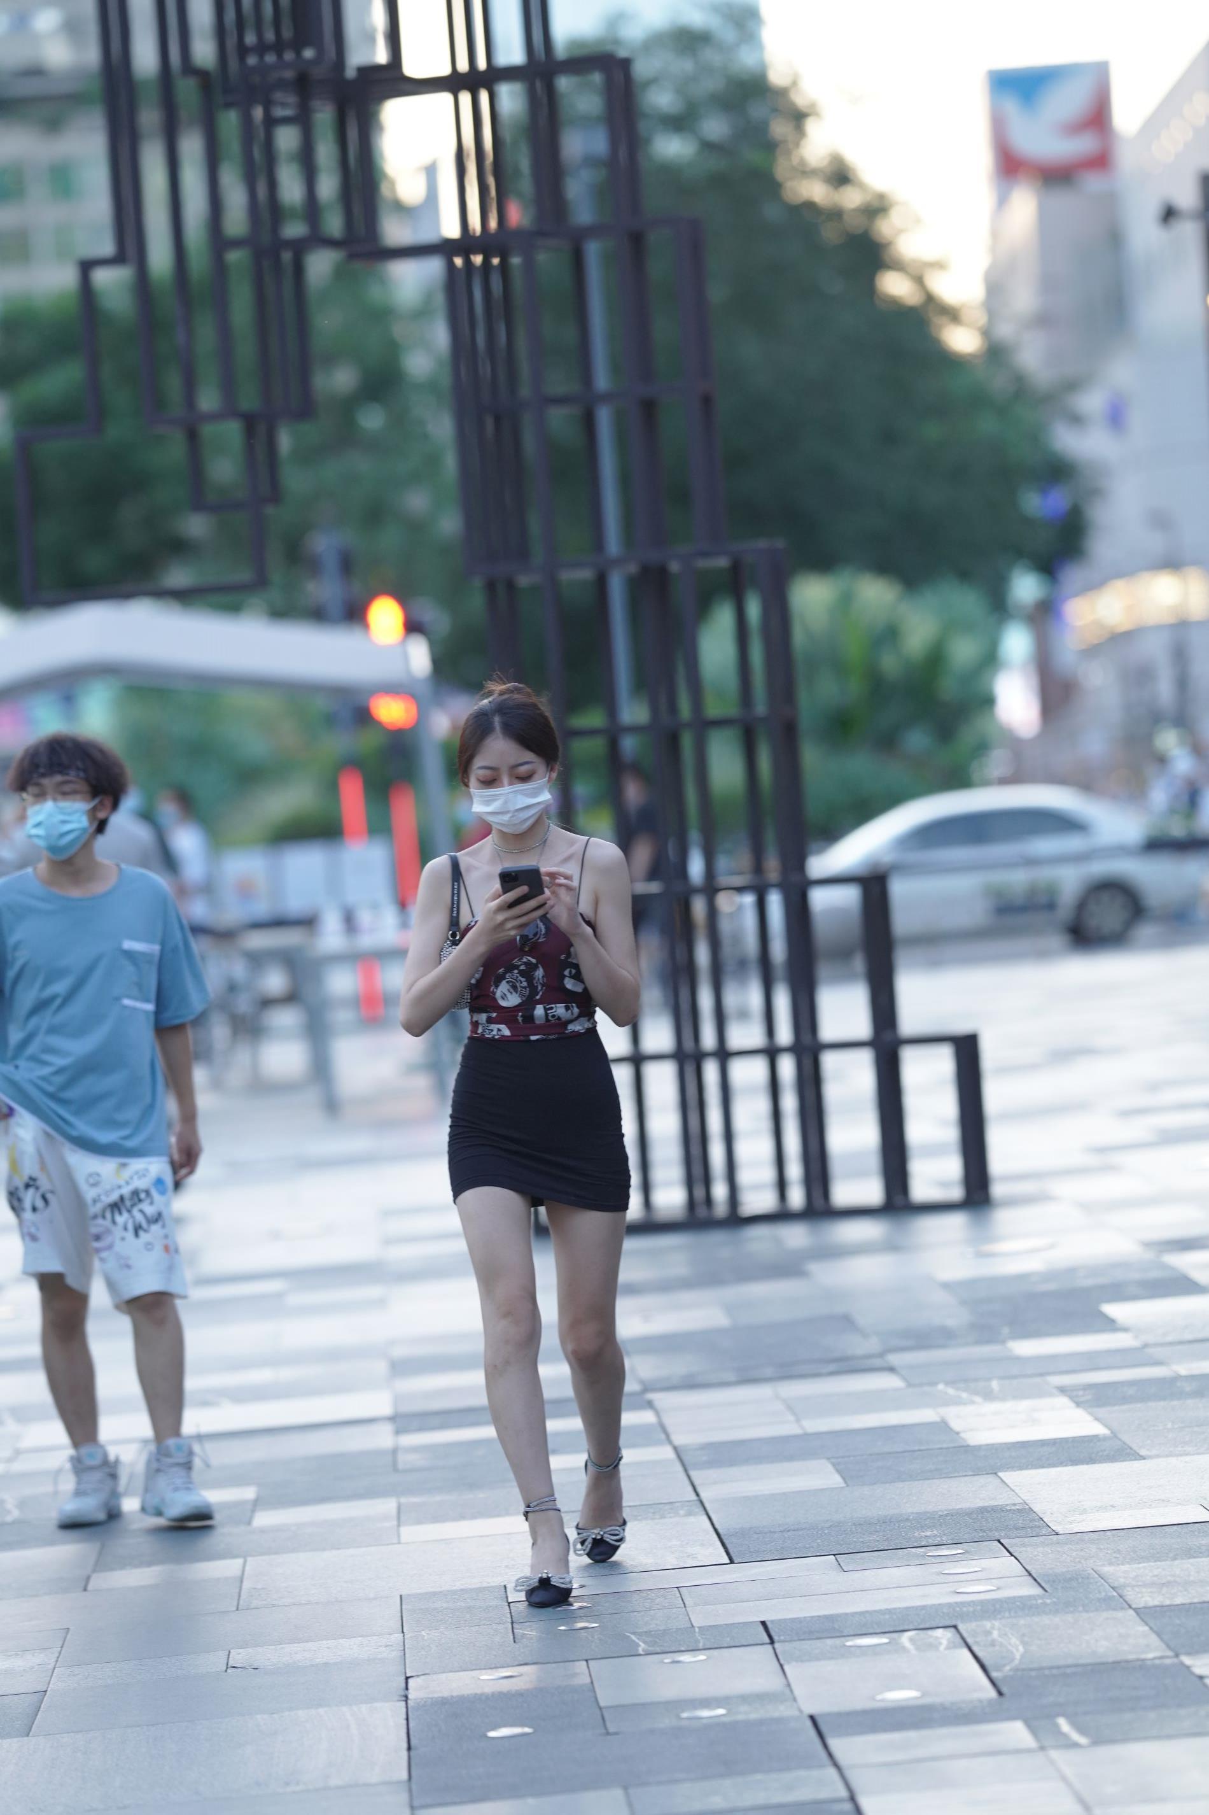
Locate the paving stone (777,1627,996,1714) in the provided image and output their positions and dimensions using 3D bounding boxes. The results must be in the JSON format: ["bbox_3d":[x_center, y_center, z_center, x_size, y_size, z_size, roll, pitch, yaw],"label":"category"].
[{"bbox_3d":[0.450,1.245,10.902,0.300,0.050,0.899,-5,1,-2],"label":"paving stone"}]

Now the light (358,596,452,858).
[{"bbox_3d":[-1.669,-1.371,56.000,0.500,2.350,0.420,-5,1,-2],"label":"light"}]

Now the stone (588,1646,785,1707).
[{"bbox_3d":[0.140,1.270,11.043,0.300,0.050,0.598,-5,1,-2],"label":"stone"}]

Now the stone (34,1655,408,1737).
[{"bbox_3d":[-0.632,1.335,11.318,0.606,0.050,0.598,-5,1,-2],"label":"stone"}]

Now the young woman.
[{"bbox_3d":[-0.132,0.414,12.557,0.433,1.658,0.660,-5,1,-1],"label":"young woman"}]

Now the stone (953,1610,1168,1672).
[{"bbox_3d":[0.749,1.216,11.063,0.300,0.050,0.598,-5,1,-2],"label":"stone"}]

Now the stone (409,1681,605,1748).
[{"bbox_3d":[-0.154,1.301,10.731,0.300,0.050,0.598,-5,1,-2],"label":"stone"}]

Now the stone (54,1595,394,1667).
[{"bbox_3d":[-0.664,1.324,12.223,0.606,0.050,0.598,-5,1,-2],"label":"stone"}]

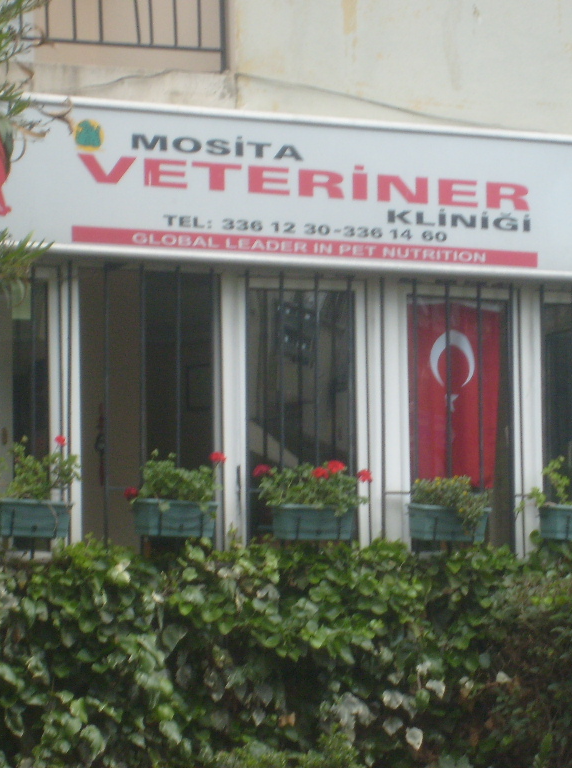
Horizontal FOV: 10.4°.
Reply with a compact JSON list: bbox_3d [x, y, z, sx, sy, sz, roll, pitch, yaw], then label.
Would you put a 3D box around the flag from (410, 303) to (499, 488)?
[{"bbox_3d":[0.852,0.058,15.848,0.550,0.965,0.060,2,-6,-27],"label":"flag"}]

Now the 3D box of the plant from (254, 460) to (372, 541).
[{"bbox_3d":[0.132,0.561,15.096,0.560,0.395,0.260,2,-6,-27],"label":"plant"}]

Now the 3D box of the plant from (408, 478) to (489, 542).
[{"bbox_3d":[0.805,0.618,15.431,0.415,0.335,0.200,2,-6,-27],"label":"plant"}]

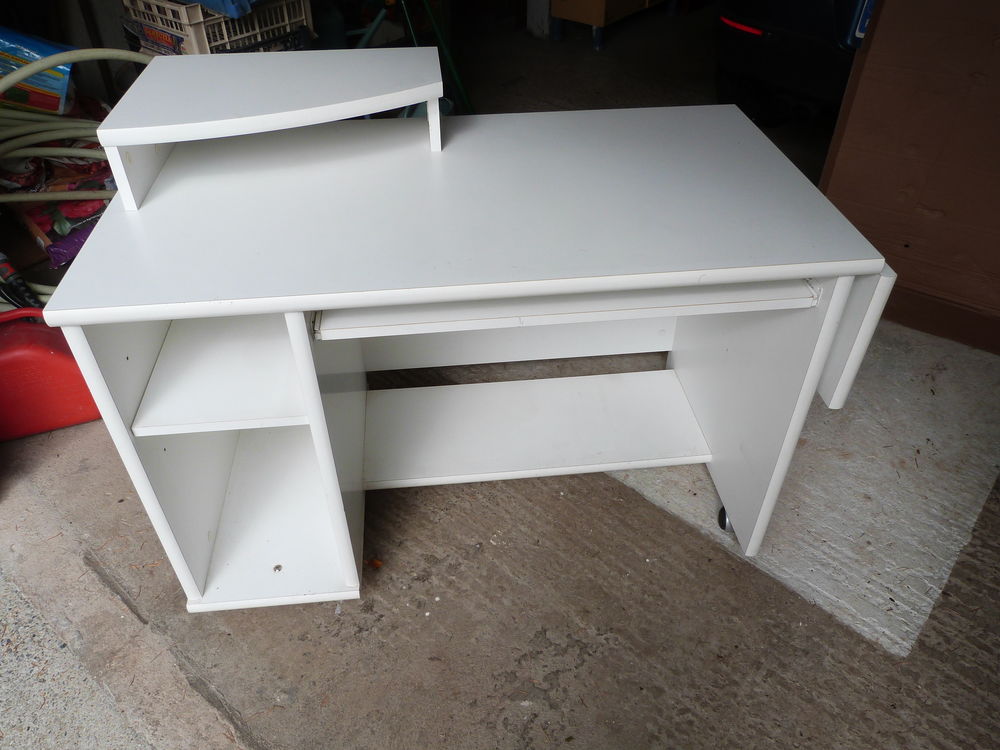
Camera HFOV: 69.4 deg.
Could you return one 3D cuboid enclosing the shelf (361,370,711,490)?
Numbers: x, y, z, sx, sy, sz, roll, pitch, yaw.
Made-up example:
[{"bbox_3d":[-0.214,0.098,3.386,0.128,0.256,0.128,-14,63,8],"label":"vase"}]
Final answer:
[{"bbox_3d":[0.073,0.118,1.685,0.765,0.026,0.300,-4,39,-5],"label":"shelf"}]

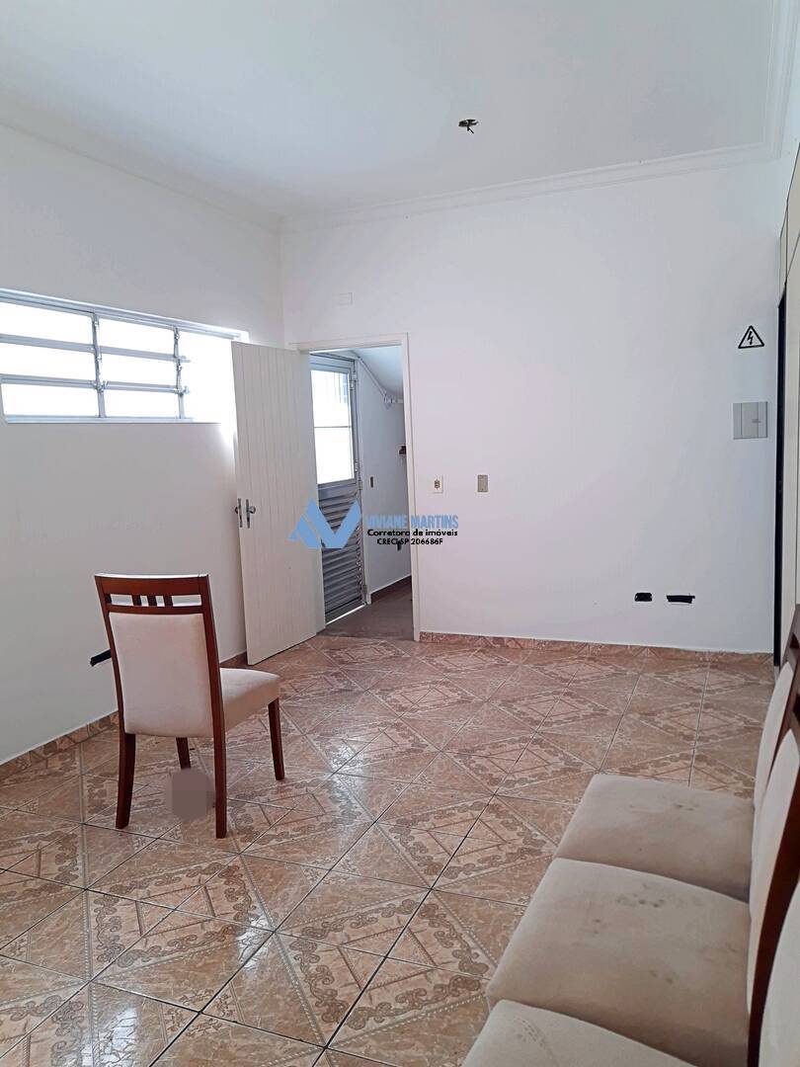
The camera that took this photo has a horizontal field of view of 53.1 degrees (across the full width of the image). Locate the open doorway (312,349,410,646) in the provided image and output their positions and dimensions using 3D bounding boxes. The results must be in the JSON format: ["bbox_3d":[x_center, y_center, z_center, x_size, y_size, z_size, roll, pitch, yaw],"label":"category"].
[{"bbox_3d":[-0.282,-0.282,5.876,0.810,2.110,0.160,1,7,23],"label":"open doorway"}]

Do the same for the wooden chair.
[{"bbox_3d":[-0.812,0.606,3.223,0.466,0.985,0.571,-1,7,15],"label":"wooden chair"}]

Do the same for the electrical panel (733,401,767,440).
[{"bbox_3d":[2.071,-0.667,4.737,0.186,0.210,0.035,0,7,23],"label":"electrical panel"}]

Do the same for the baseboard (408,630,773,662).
[{"bbox_3d":[1.200,0.751,5.299,2.296,0.062,0.015,0,7,23],"label":"baseboard"}]

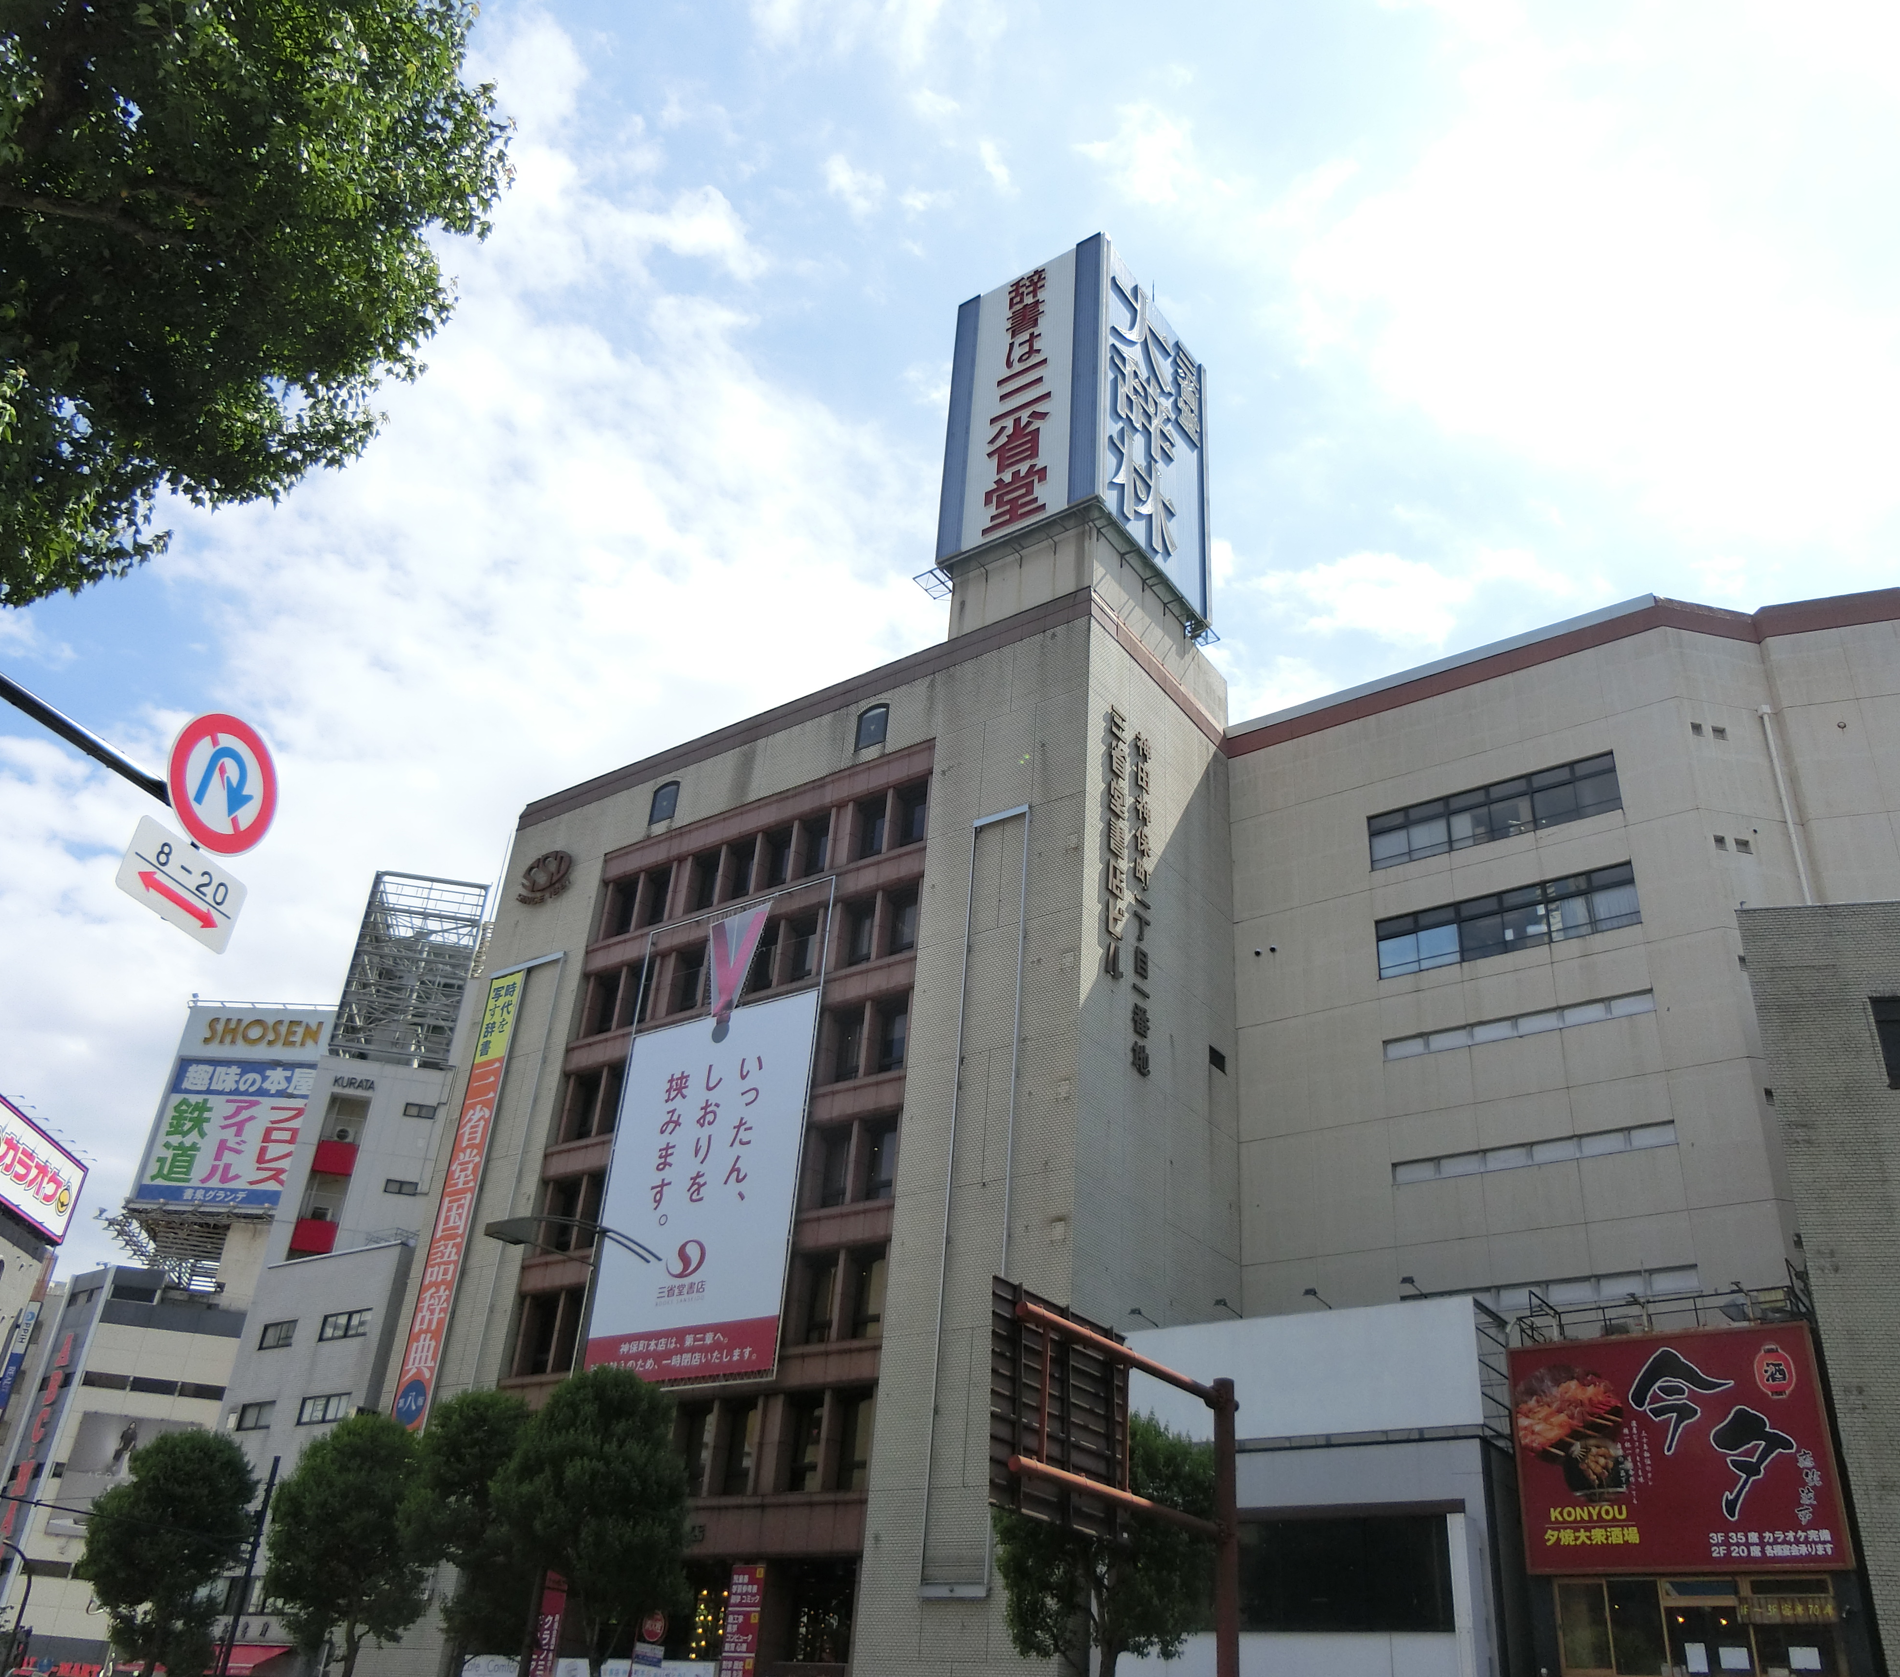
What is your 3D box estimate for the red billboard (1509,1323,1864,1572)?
[{"bbox_3d":[12.760,10.870,28.710,5.350,3.980,0.300,-17,-37,32],"label":"red billboard"}]

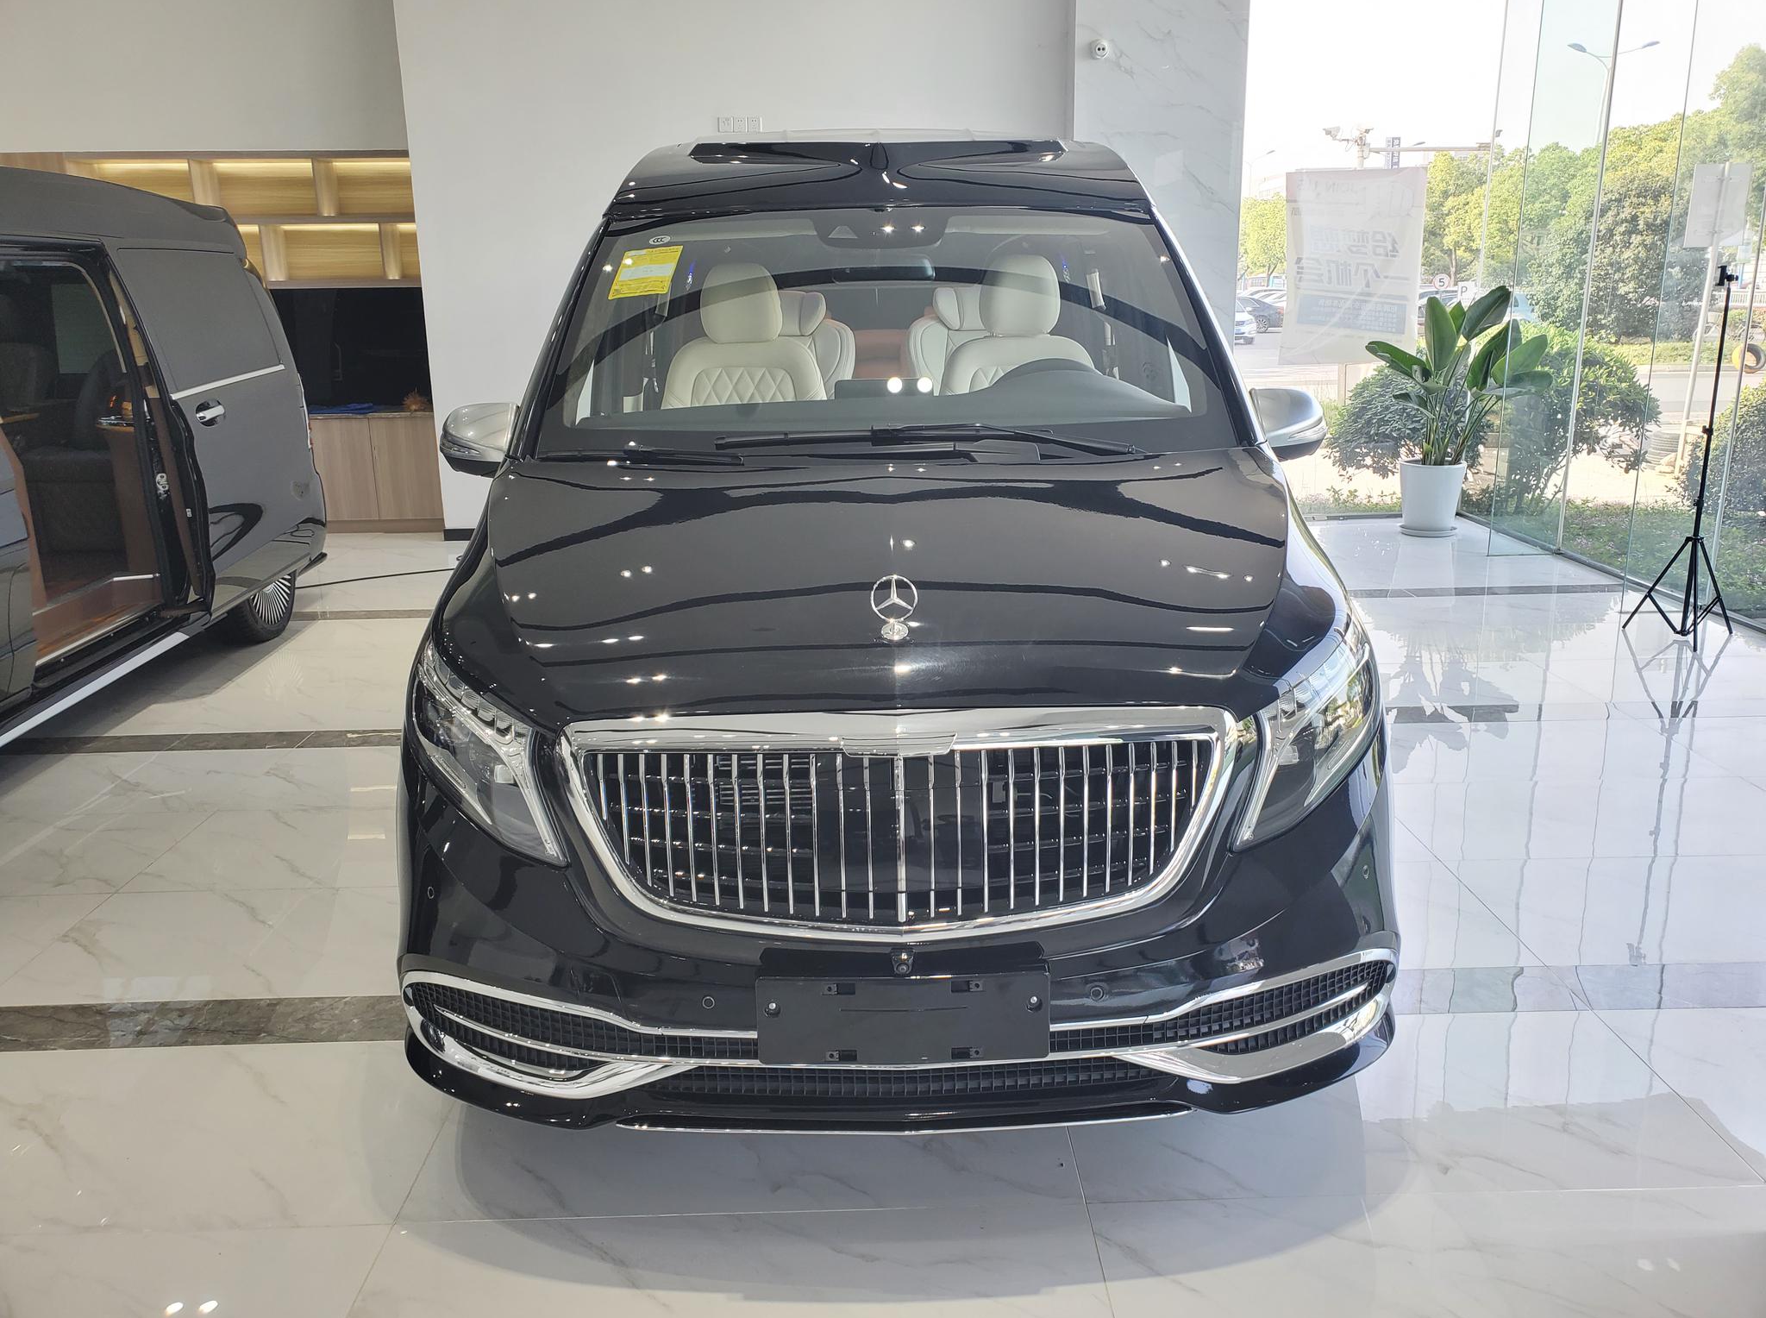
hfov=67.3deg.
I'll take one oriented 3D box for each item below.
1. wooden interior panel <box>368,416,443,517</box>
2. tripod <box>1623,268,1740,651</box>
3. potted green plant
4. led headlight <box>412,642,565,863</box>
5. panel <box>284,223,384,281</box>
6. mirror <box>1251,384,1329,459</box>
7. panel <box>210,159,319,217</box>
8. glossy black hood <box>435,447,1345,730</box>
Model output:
[{"bbox_3d":[-3.297,-1.330,9.252,0.490,0.700,0.040,-1,15,0],"label":"wooden interior panel"},{"bbox_3d":[3.555,-0.860,5.653,0.420,1.600,0.420,-1,15,0],"label":"tripod"},{"bbox_3d":[3.618,-1.571,8.410,1.200,1.530,1.000,-1,15,-1],"label":"potted green plant"},{"bbox_3d":[-0.732,0.162,2.425,0.360,0.310,0.420,-1,15,2],"label":"led headlight"},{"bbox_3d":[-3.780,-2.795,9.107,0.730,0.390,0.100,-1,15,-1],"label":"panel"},{"bbox_3d":[1.022,-0.598,3.367,0.210,0.190,0.150,-1,15,0],"label":"mirror"},{"bbox_3d":[-4.148,-3.191,9.000,0.780,0.360,0.050,-1,15,0],"label":"panel"},{"bbox_3d":[0.022,-0.156,2.519,1.700,0.380,0.920,-1,15,0],"label":"glossy black hood"}]

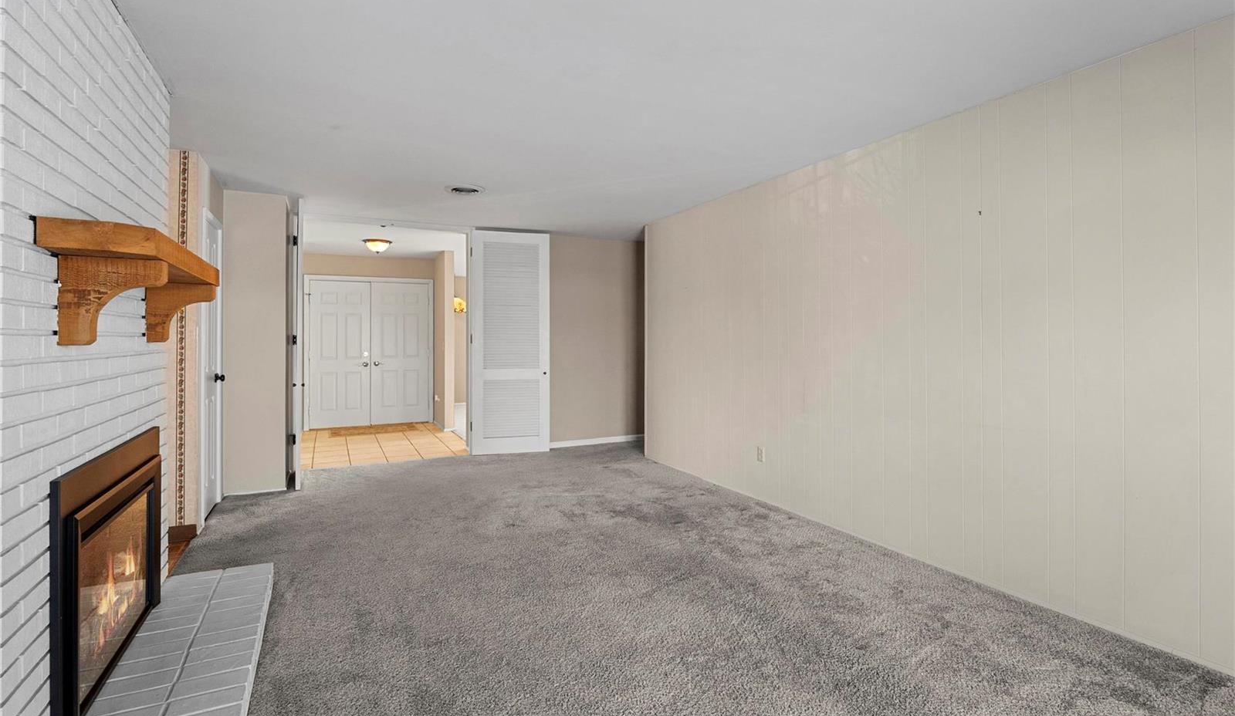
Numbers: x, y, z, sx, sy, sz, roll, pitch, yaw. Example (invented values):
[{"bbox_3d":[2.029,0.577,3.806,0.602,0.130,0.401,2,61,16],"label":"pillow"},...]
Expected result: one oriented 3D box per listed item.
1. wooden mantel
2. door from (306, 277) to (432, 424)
[{"bbox_3d":[-1.690,-0.220,1.990,0.260,0.335,1.090,0,2,-28],"label":"wooden mantel"},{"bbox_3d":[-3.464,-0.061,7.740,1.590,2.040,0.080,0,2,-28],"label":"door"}]

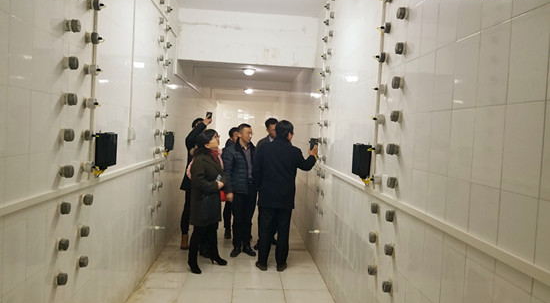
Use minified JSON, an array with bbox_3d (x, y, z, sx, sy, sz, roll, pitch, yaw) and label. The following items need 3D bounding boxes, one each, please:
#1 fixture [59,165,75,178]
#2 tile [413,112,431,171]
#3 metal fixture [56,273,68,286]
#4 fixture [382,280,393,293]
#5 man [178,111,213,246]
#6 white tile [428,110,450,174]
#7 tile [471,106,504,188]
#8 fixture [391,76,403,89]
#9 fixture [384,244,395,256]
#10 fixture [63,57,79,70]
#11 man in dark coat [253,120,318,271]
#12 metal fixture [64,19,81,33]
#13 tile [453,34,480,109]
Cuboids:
[{"bbox_3d":[-1.153,0.115,2.294,0.062,0.070,0.070,3,3,-4],"label":"fixture"},{"bbox_3d":[0.773,-0.046,2.158,0.010,0.303,0.198,2,3,-4],"label":"tile"},{"bbox_3d":[-1.188,0.716,2.311,0.050,0.070,0.070,3,3,-4],"label":"metal fixture"},{"bbox_3d":[0.671,0.799,2.455,0.052,0.070,0.070,3,3,-4],"label":"fixture"},{"bbox_3d":[-1.061,0.402,5.516,0.500,1.790,0.520,2,3,-13],"label":"man"},{"bbox_3d":[0.787,-0.037,1.964,0.010,0.303,0.198,2,3,-4],"label":"white tile"},{"bbox_3d":[0.814,-0.018,1.575,0.010,0.303,0.198,2,3,-4],"label":"tile"},{"bbox_3d":[0.743,-0.414,2.501,0.058,0.070,0.070,3,2,-4],"label":"fixture"},{"bbox_3d":[0.689,0.593,2.492,0.058,0.068,0.067,2,3,-4],"label":"fixture"},{"bbox_3d":[-1.123,-0.480,2.267,0.065,0.070,0.070,3,3,-4],"label":"fixture"},{"bbox_3d":[0.122,0.509,4.911,0.680,1.745,0.450,3,3,16],"label":"man in dark coat"},{"bbox_3d":[-1.136,-0.703,2.318,0.058,0.070,0.070,3,2,-4],"label":"metal fixture"},{"bbox_3d":[0.821,-0.333,1.767,0.010,0.305,0.200,3,2,-4],"label":"tile"}]

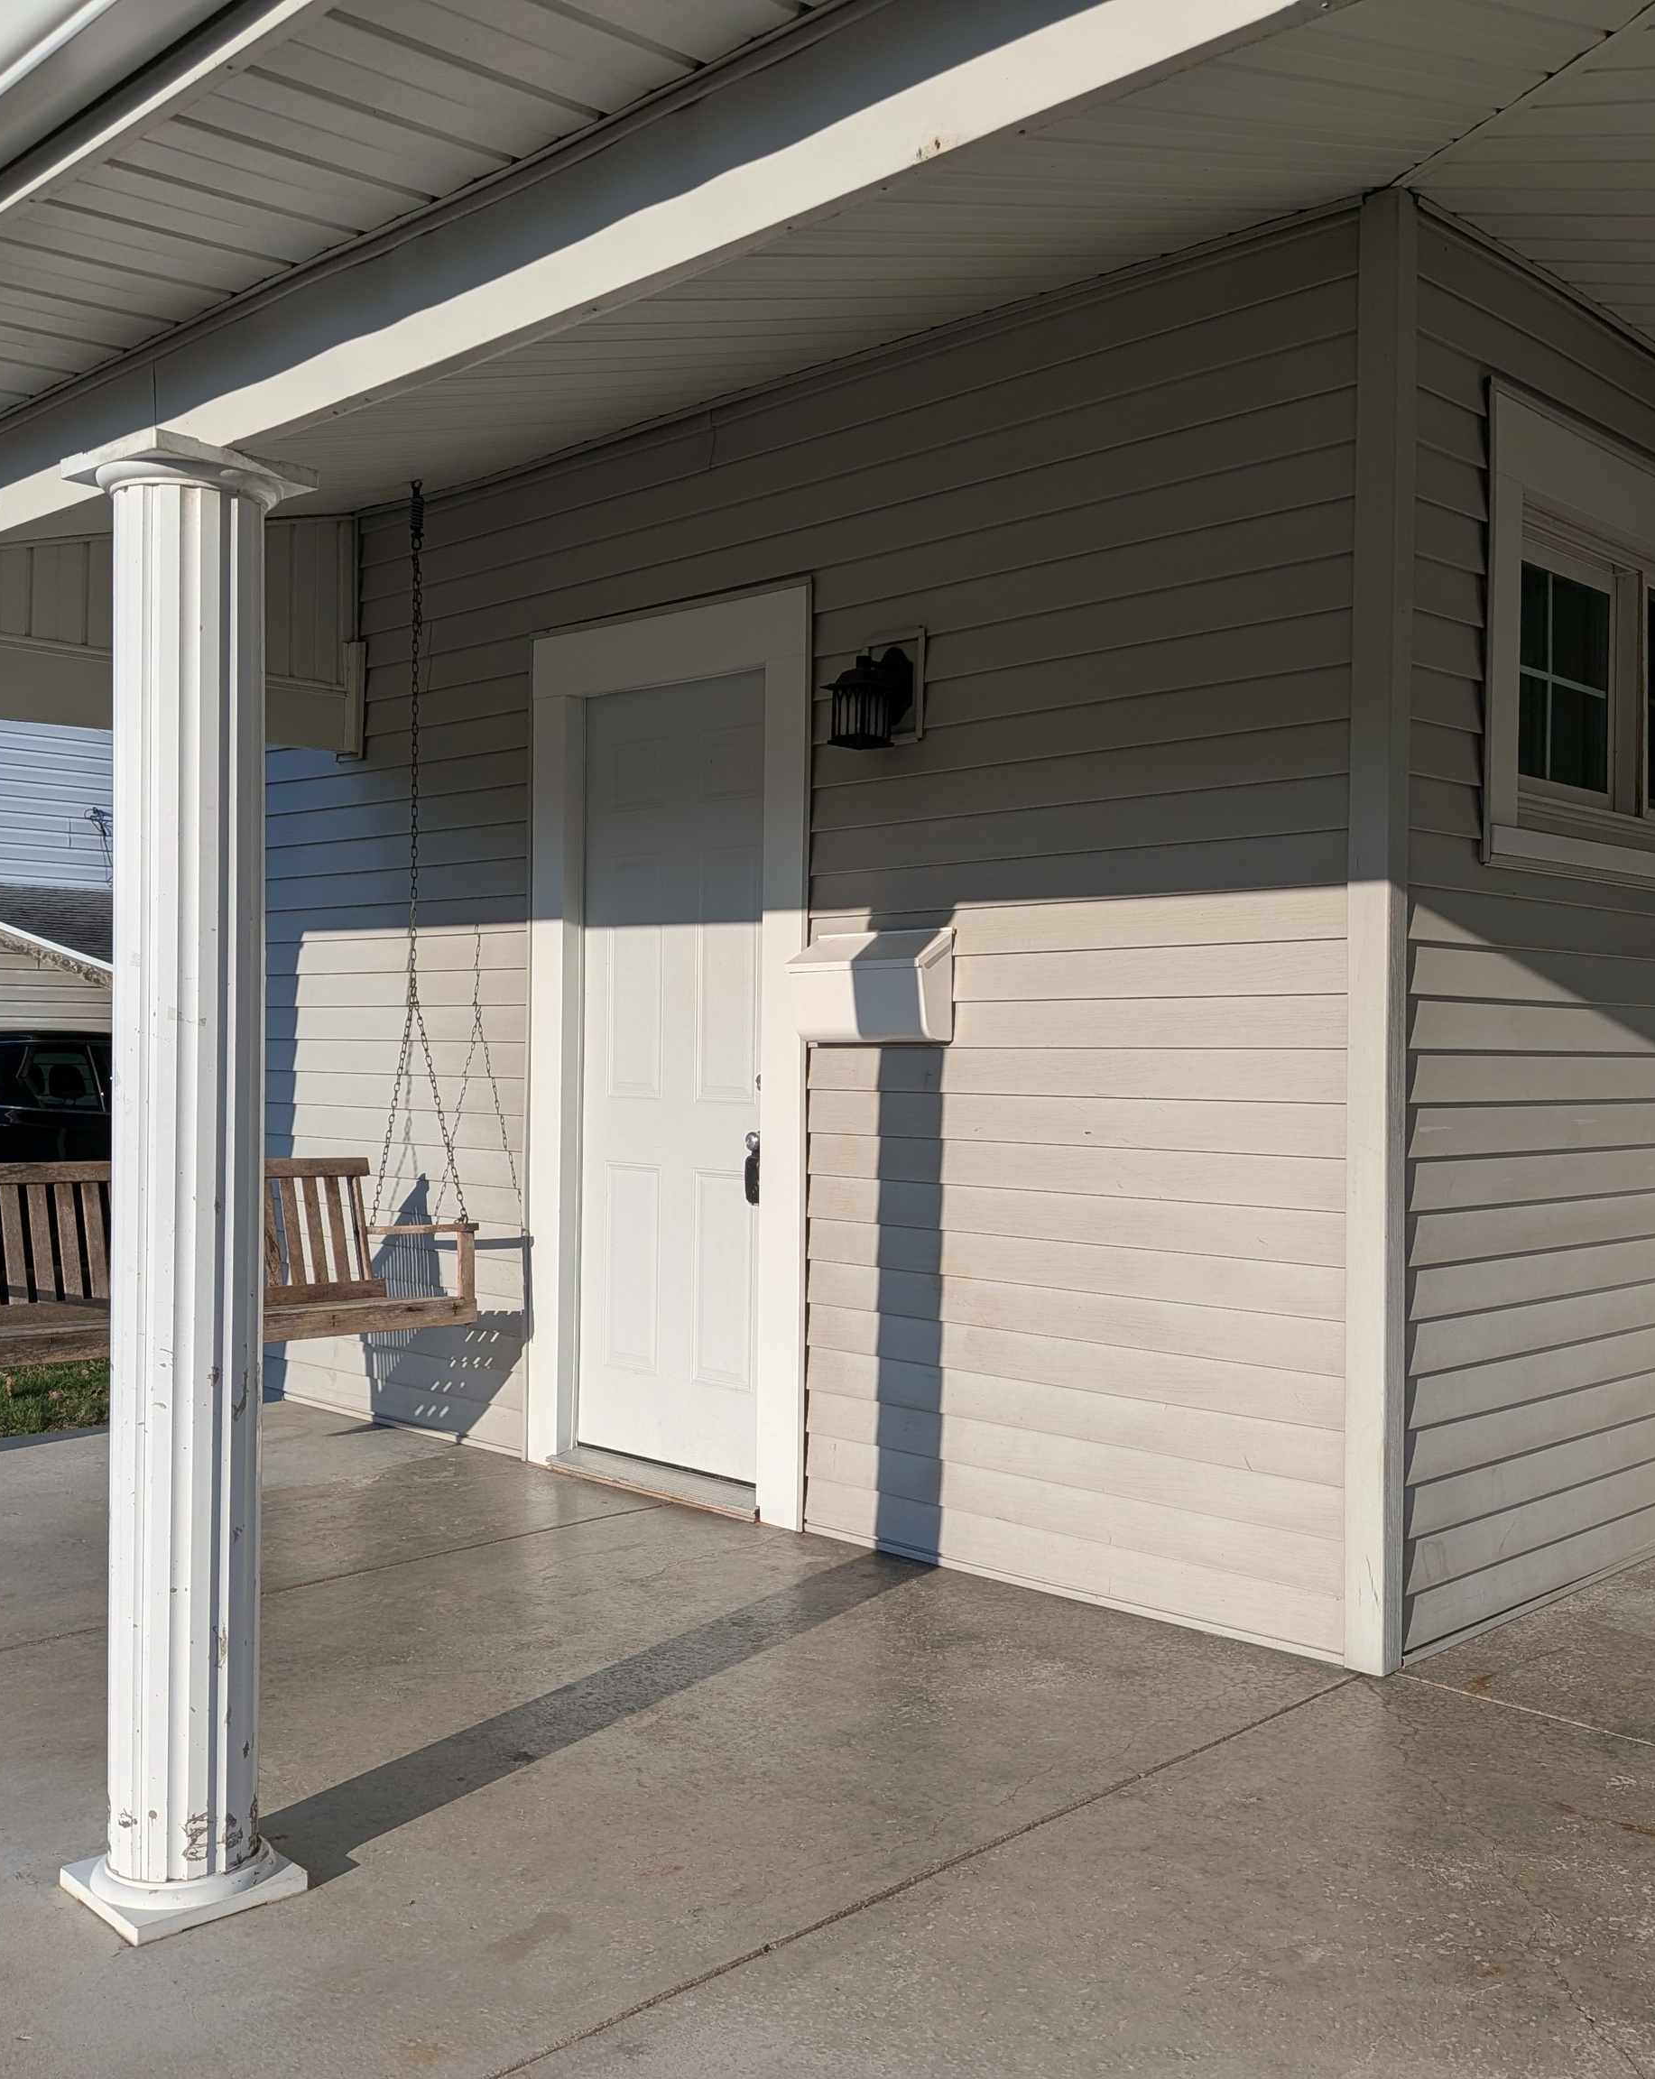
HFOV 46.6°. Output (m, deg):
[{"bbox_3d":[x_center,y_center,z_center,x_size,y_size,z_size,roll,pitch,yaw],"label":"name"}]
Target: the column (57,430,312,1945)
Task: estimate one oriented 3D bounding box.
[{"bbox_3d":[-0.854,0.185,2.582,0.240,1.900,0.240,0,-1,45],"label":"column"}]

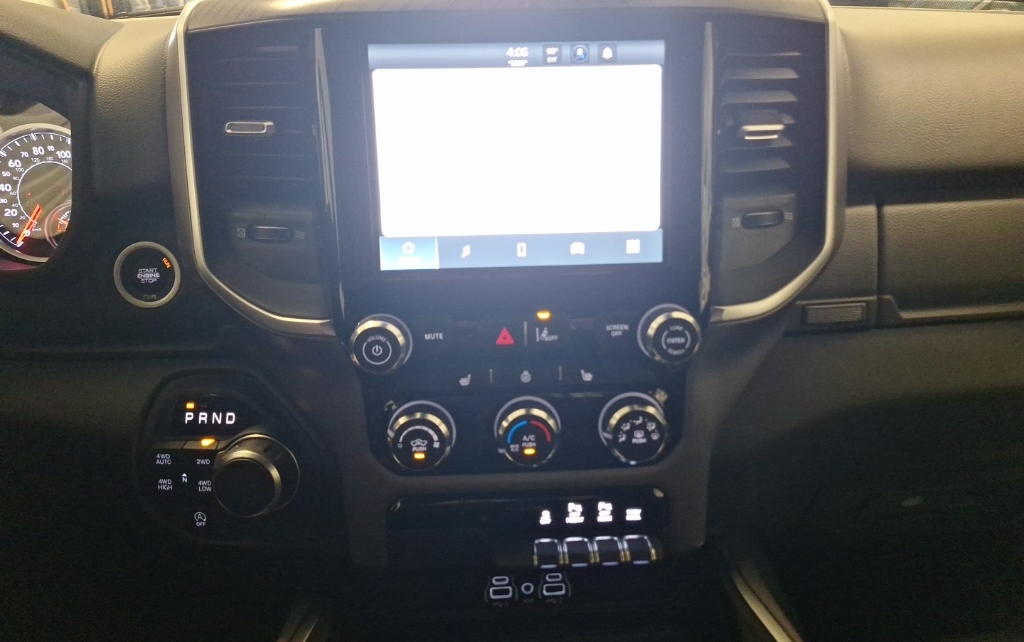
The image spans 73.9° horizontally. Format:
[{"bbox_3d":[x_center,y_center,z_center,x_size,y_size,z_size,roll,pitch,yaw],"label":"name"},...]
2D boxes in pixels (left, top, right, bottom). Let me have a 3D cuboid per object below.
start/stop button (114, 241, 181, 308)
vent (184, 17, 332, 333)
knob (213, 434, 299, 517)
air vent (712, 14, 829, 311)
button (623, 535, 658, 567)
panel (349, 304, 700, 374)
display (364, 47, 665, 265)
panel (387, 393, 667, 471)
[{"bbox_3d":[-0.243,-0.032,0.459,0.043,0.043,0.015,-2,9,-3],"label":"start/stop button"},{"bbox_3d":[-0.150,-0.086,0.420,0.090,0.173,0.030,0,9,10],"label":"vent"},{"bbox_3d":[-0.173,0.105,0.456,0.052,0.052,0.027,-2,9,-3],"label":"knob"},{"bbox_3d":[0.156,-0.096,0.434,0.090,0.173,0.030,-4,10,-16],"label":"air vent"},{"bbox_3d":[0.081,0.144,0.435,0.022,0.020,0.015,-2,9,-3],"label":"button"},{"bbox_3d":[0.008,0.008,0.410,0.204,0.041,0.024,-2,9,-3],"label":"panel"},{"bbox_3d":[0.005,-0.097,0.407,0.171,0.129,0.015,-2,9,-3],"label":"display"},{"bbox_3d":[0.010,0.069,0.418,0.172,0.044,0.024,-2,9,-3],"label":"panel"}]

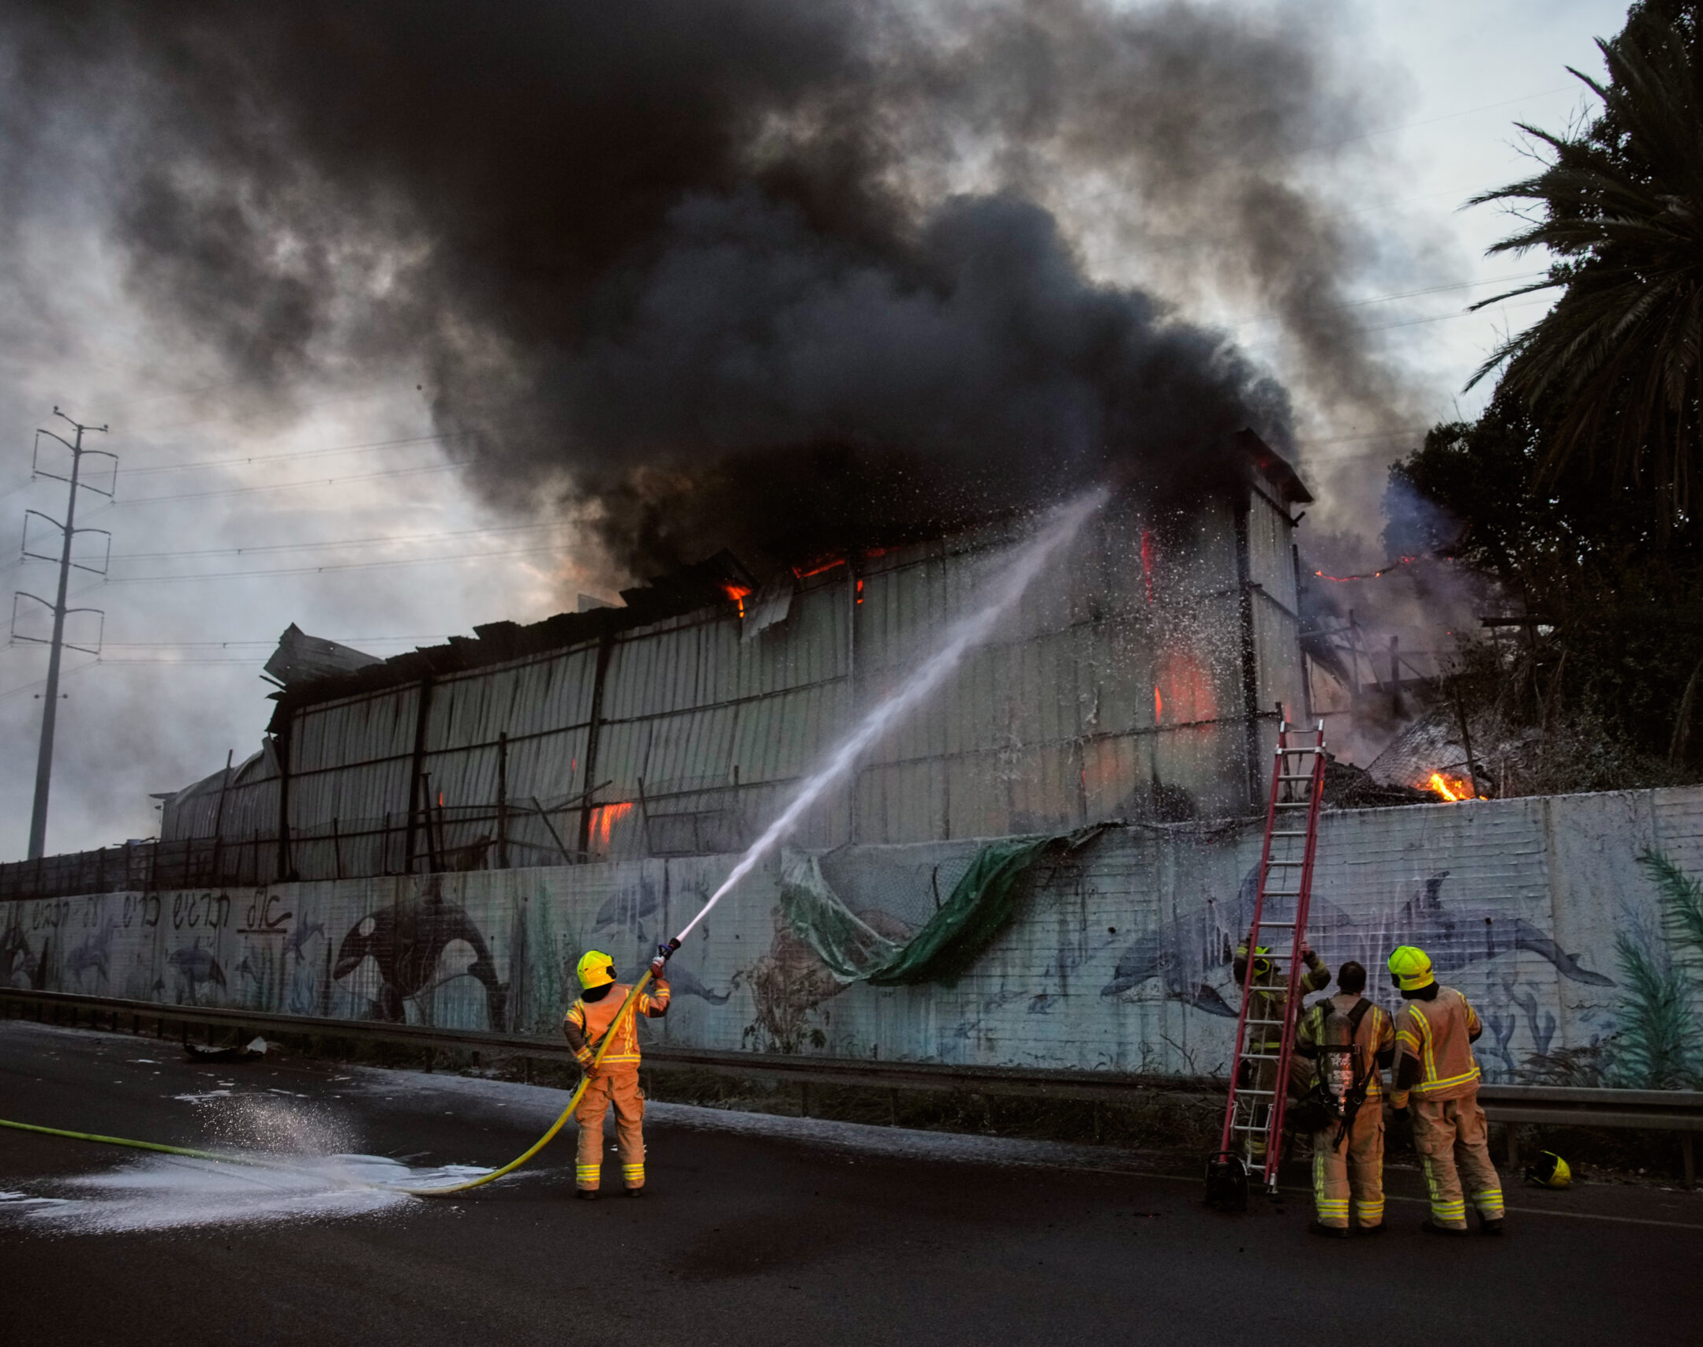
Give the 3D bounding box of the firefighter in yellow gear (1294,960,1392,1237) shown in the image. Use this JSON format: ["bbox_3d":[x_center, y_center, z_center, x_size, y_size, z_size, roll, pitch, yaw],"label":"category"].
[{"bbox_3d":[3.343,2.861,9.161,0.620,1.770,0.540,-4,-11,21],"label":"firefighter in yellow gear"}]

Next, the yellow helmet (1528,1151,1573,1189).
[{"bbox_3d":[5.445,3.867,10.500,0.270,0.250,0.310,14,-3,29],"label":"yellow helmet"}]

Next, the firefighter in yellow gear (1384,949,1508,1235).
[{"bbox_3d":[3.982,2.811,9.169,0.660,1.860,0.500,-1,-11,7],"label":"firefighter in yellow gear"}]

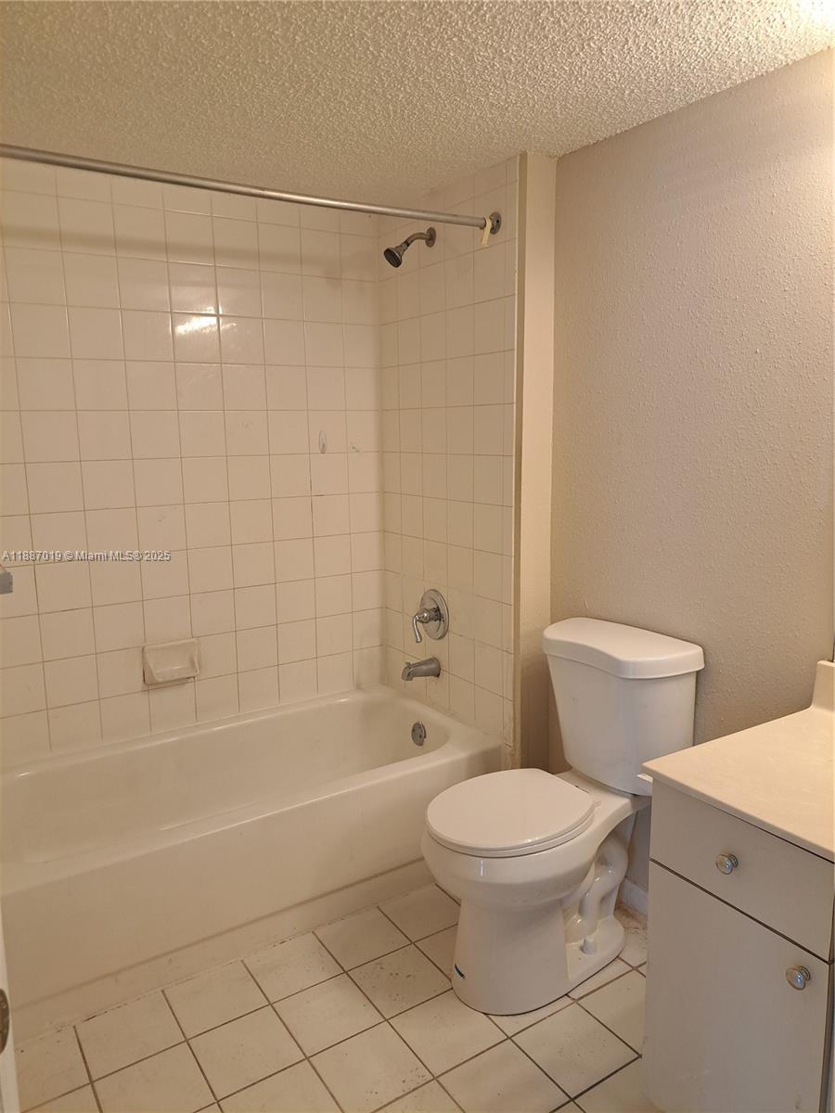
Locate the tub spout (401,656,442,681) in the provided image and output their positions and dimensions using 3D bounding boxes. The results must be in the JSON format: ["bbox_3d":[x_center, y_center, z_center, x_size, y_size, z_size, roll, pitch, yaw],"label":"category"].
[{"bbox_3d":[0.006,0.401,2.716,0.146,0.074,0.060,-7,10,-32],"label":"tub spout"}]

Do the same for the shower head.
[{"bbox_3d":[-0.029,-0.994,2.478,0.180,0.140,0.066,-7,10,-32],"label":"shower head"}]

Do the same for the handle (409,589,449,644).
[{"bbox_3d":[0.026,0.212,2.700,0.092,0.187,0.178,-7,10,-32],"label":"handle"}]

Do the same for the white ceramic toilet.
[{"bbox_3d":[0.321,0.643,1.985,0.695,0.805,0.438,-7,10,-32],"label":"white ceramic toilet"}]

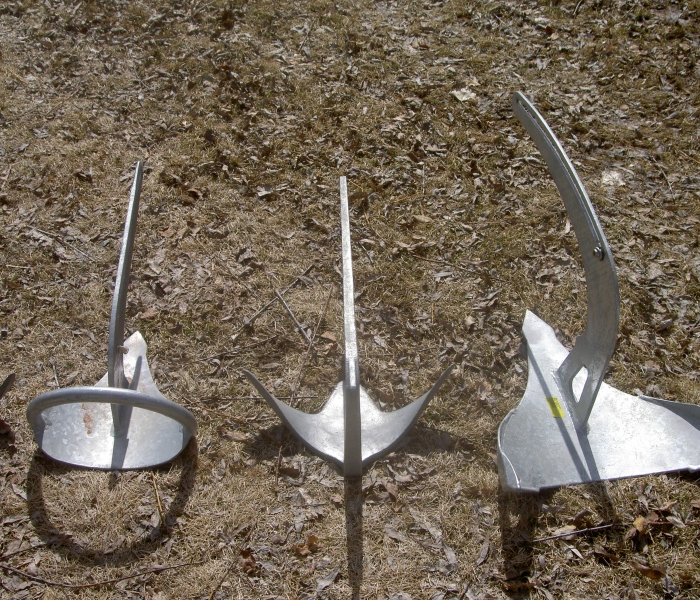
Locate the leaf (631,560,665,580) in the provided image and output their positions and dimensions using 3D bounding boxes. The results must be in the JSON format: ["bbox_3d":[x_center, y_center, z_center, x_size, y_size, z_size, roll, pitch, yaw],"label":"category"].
[{"bbox_3d":[0.524,0.476,1.790,0.049,0.018,0.022,17,43,19],"label":"leaf"}]

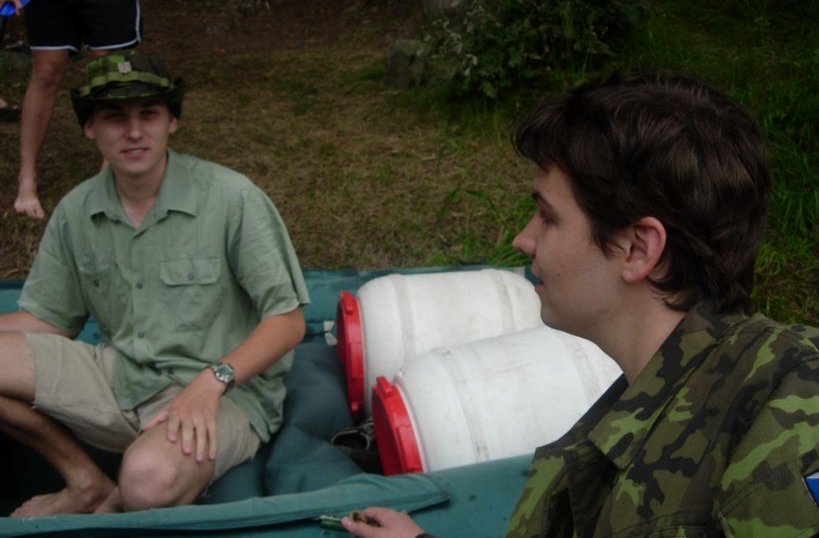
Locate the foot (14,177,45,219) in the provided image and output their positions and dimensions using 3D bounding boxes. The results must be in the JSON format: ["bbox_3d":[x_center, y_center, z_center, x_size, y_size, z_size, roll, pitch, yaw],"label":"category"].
[{"bbox_3d":[-1.438,-0.275,3.680,0.105,0.105,0.260,-8,20,-21],"label":"foot"}]

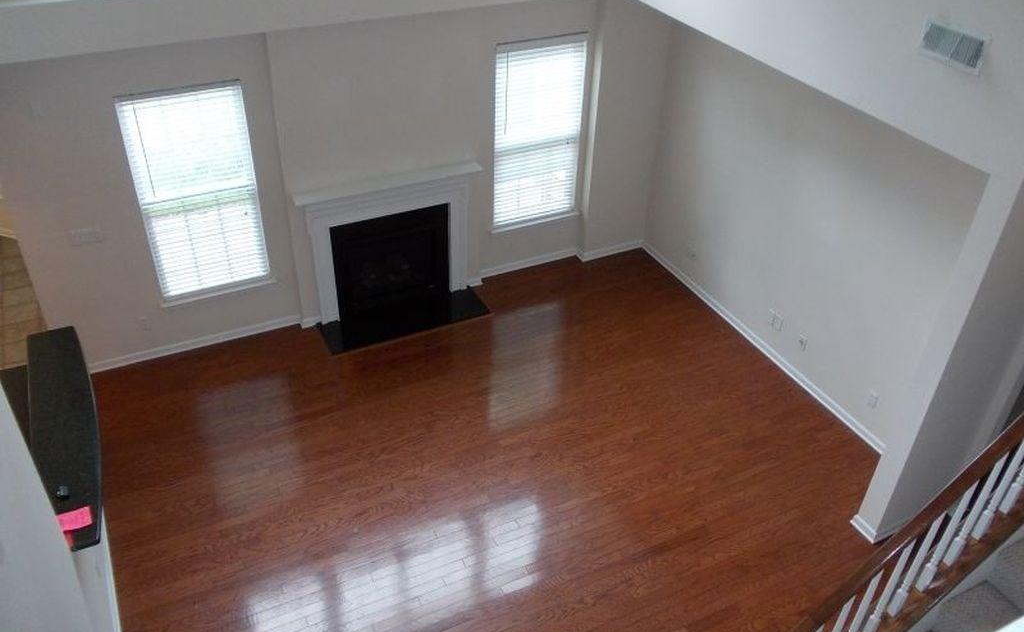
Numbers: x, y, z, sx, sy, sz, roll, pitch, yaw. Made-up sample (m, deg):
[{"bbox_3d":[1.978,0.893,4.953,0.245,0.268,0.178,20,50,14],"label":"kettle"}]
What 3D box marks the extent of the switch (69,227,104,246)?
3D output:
[{"bbox_3d":[-3.329,-0.614,6.485,0.218,0.121,0.012,-15,39,-21],"label":"switch"}]

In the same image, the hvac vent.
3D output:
[{"bbox_3d":[2.332,-1.429,4.380,0.021,0.184,0.400,-15,39,-21],"label":"hvac vent"}]

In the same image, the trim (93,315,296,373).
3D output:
[{"bbox_3d":[-2.808,0.251,7.424,1.818,0.084,0.018,-15,39,-21],"label":"trim"}]

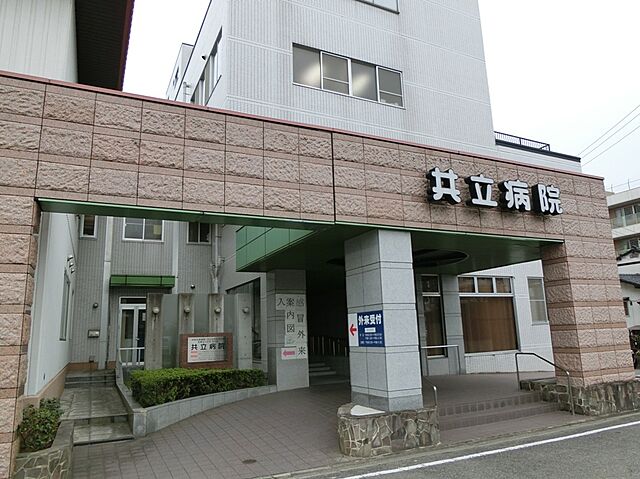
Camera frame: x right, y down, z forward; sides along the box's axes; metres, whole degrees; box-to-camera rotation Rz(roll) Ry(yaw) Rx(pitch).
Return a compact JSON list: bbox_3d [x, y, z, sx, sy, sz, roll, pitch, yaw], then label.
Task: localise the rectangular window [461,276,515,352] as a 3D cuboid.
[{"bbox_3d":[5.677,2.502,15.464,2.422,2.539,0.120,4,-13,-25],"label":"rectangular window"}]

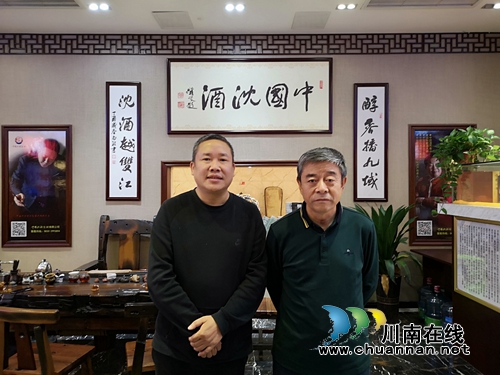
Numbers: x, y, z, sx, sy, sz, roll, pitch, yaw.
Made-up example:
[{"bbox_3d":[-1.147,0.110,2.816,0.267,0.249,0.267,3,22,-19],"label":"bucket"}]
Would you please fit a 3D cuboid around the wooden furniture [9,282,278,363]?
[{"bbox_3d":[-0.850,1.155,3.220,2.050,0.750,0.850,0,0,0],"label":"wooden furniture"}]

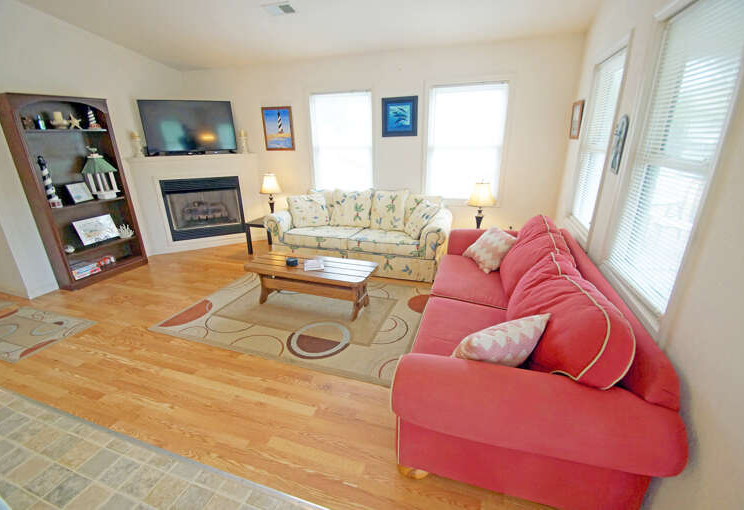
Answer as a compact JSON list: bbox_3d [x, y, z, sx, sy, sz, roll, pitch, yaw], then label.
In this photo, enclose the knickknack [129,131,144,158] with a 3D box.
[{"bbox_3d":[-3.037,-1.429,4.122,0.110,0.340,0.110,-10,21,-26],"label":"knickknack"}]

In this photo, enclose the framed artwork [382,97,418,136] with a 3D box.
[{"bbox_3d":[0.343,-1.691,3.935,0.445,0.445,0.030,6,20,18],"label":"framed artwork"}]

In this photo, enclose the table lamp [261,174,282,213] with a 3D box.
[{"bbox_3d":[-1.414,-0.824,4.512,0.330,0.650,0.330,6,20,18],"label":"table lamp"}]

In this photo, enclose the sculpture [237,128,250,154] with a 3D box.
[{"bbox_3d":[-1.884,-1.654,4.678,0.115,0.350,0.115,-10,21,-26],"label":"sculpture"}]

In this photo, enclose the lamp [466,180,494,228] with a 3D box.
[{"bbox_3d":[1.214,-0.517,3.576,0.310,0.640,0.310,6,20,18],"label":"lamp"}]

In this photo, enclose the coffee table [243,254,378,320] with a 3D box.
[{"bbox_3d":[-0.558,0.290,3.016,1.160,0.400,0.450,6,20,18],"label":"coffee table"}]

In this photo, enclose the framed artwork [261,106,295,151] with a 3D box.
[{"bbox_3d":[-1.313,-1.766,4.495,0.480,0.580,0.030,6,20,18],"label":"framed artwork"}]

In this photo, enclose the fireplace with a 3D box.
[{"bbox_3d":[-2.446,-0.701,4.718,0.980,0.850,0.200,-10,21,-26],"label":"fireplace"}]

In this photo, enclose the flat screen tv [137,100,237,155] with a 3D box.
[{"bbox_3d":[-2.494,-1.748,4.394,1.100,0.690,0.120,-10,21,-26],"label":"flat screen tv"}]

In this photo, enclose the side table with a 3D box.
[{"bbox_3d":[-1.411,-0.277,4.628,0.530,0.440,0.530,6,20,18],"label":"side table"}]

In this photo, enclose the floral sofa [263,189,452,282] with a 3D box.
[{"bbox_3d":[-0.164,-0.335,4.072,2.220,0.890,0.900,6,20,18],"label":"floral sofa"}]

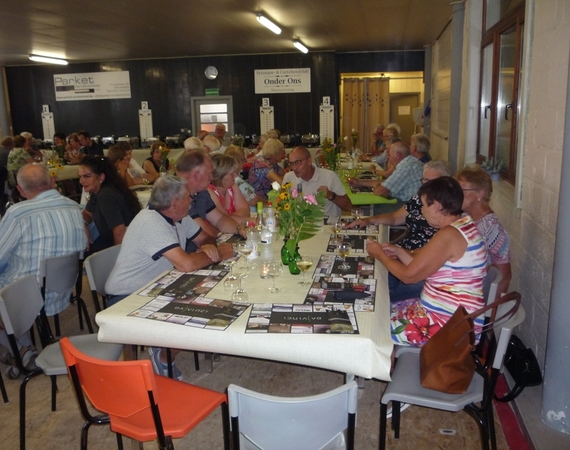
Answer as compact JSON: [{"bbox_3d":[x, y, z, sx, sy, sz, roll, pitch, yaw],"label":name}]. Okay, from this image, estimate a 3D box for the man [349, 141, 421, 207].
[{"bbox_3d":[1.055,-0.190,5.092,0.850,1.250,0.580,1,13,8],"label":"man"}]

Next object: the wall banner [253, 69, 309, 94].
[{"bbox_3d":[-0.053,-3.286,11.904,1.280,0.540,0.030,1,13,11],"label":"wall banner"}]

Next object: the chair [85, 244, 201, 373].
[{"bbox_3d":[-0.810,0.550,3.043,0.530,0.790,0.460,1,12,10],"label":"chair"}]

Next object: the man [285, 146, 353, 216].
[{"bbox_3d":[0.294,-0.041,4.539,0.600,1.270,0.720,1,12,13],"label":"man"}]

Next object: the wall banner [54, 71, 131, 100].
[{"bbox_3d":[-4.671,-3.354,12.605,1.980,0.640,0.030,1,12,10],"label":"wall banner"}]

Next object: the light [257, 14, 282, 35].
[{"bbox_3d":[-0.250,-3.226,8.374,0.140,0.110,1.360,1,12,12],"label":"light"}]

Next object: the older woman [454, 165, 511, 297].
[{"bbox_3d":[0.934,0.275,3.039,0.780,1.230,0.540,-2,12,-3],"label":"older woman"}]

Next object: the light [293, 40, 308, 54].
[{"bbox_3d":[0.316,-3.460,10.097,0.140,0.110,1.550,1,13,11],"label":"light"}]

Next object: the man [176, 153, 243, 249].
[{"bbox_3d":[-0.545,0.196,3.379,0.740,1.320,0.540,1,12,12],"label":"man"}]

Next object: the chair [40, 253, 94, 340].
[{"bbox_3d":[-1.633,0.494,3.433,0.530,0.790,0.460,1,12,10],"label":"chair"}]

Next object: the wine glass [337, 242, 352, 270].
[{"bbox_3d":[0.309,0.158,2.706,0.072,0.132,0.072,1,12,10],"label":"wine glass"}]

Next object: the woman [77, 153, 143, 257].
[{"bbox_3d":[-1.399,0.141,3.919,0.740,1.280,0.500,-4,12,-14],"label":"woman"}]

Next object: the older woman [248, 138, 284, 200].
[{"bbox_3d":[-0.128,-0.264,5.498,0.800,1.270,0.520,-1,12,0],"label":"older woman"}]

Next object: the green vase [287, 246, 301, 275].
[{"bbox_3d":[0.052,0.180,2.619,0.068,0.135,0.068,1,12,12],"label":"green vase"}]

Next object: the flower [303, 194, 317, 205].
[{"bbox_3d":[0.128,-0.128,2.596,0.075,0.055,0.070,1,12,10],"label":"flower"}]

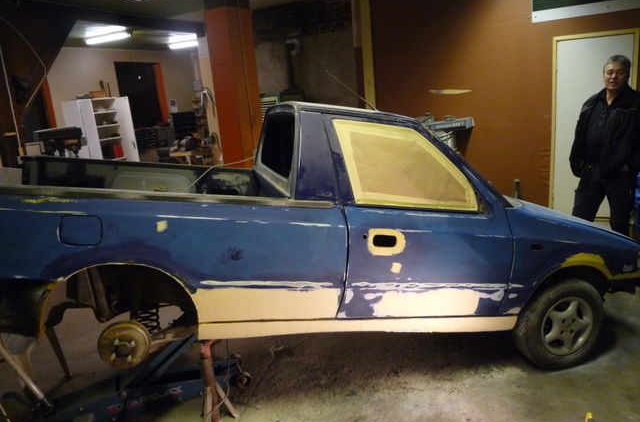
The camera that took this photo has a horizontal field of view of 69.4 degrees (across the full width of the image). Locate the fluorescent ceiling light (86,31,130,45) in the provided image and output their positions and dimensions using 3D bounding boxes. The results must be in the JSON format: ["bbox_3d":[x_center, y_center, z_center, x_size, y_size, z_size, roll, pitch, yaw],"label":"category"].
[{"bbox_3d":[-3.963,-3.224,8.640,1.150,0.100,0.190,1,12,28],"label":"fluorescent ceiling light"}]

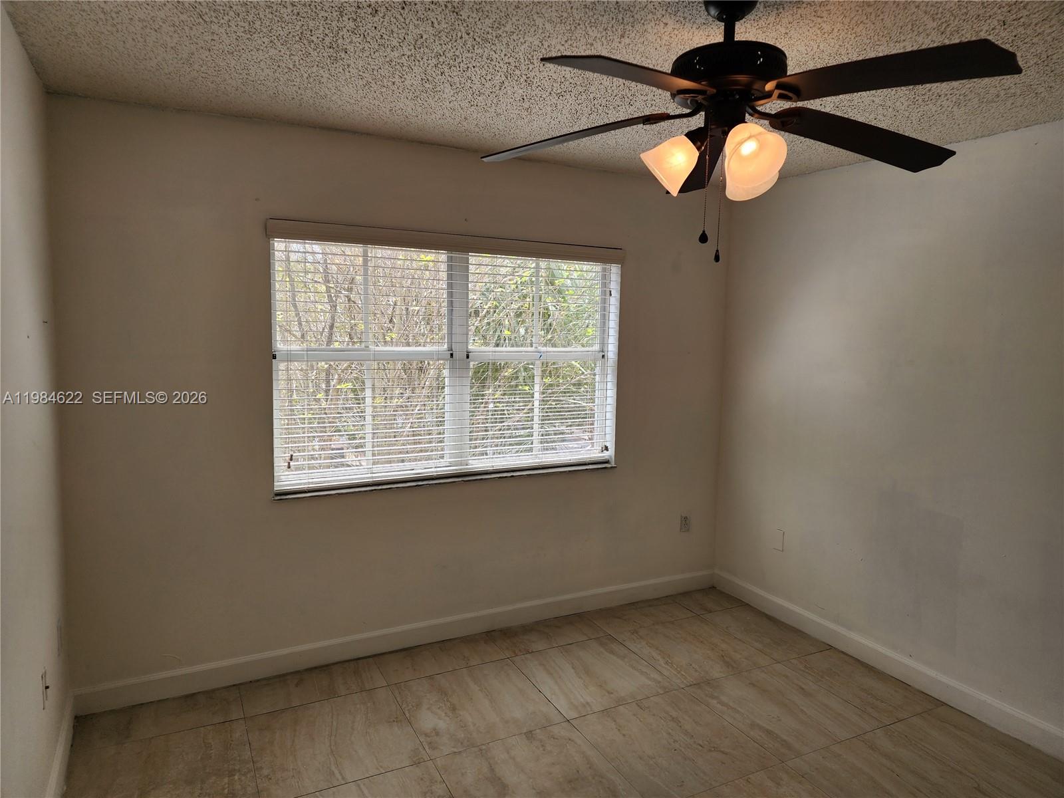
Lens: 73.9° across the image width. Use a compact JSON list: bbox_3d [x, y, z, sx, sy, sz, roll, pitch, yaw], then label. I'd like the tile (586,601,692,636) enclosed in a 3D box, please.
[{"bbox_3d":[0.617,1.240,4.035,0.603,0.010,0.287,-2,8,-27],"label":"tile"}]

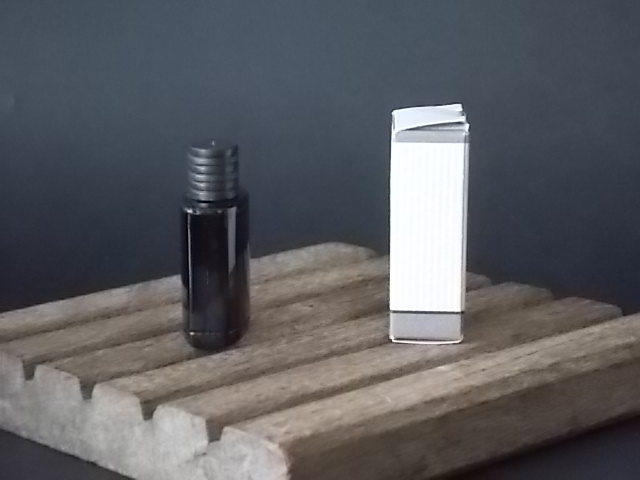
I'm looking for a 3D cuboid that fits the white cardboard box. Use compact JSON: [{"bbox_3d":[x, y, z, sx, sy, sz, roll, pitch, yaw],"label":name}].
[{"bbox_3d":[0.033,-0.004,0.620,0.021,0.066,0.022,1,13,5],"label":"white cardboard box"}]

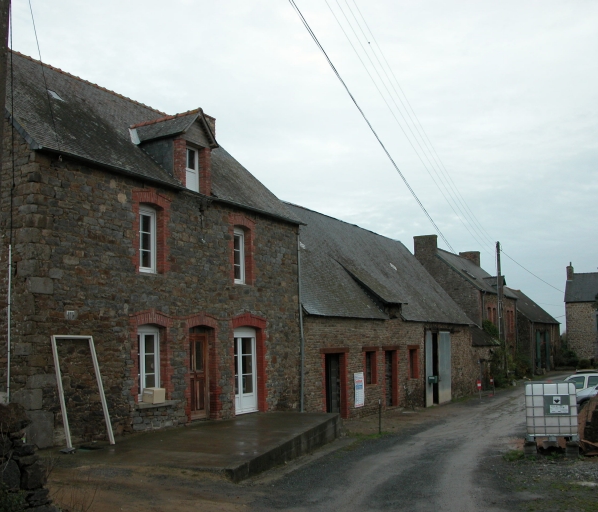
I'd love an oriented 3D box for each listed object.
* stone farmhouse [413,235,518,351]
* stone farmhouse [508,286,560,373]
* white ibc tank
[{"bbox_3d":[10.185,3.721,45.926,6.900,8.950,9.800,-5,-8,29],"label":"stone farmhouse"},{"bbox_3d":[17.326,6.194,58.516,6.900,7.350,12.500,-5,-8,29],"label":"stone farmhouse"},{"bbox_3d":[5.194,3.139,14.284,1.000,1.130,1.150,-3,-8,15],"label":"white ibc tank"}]

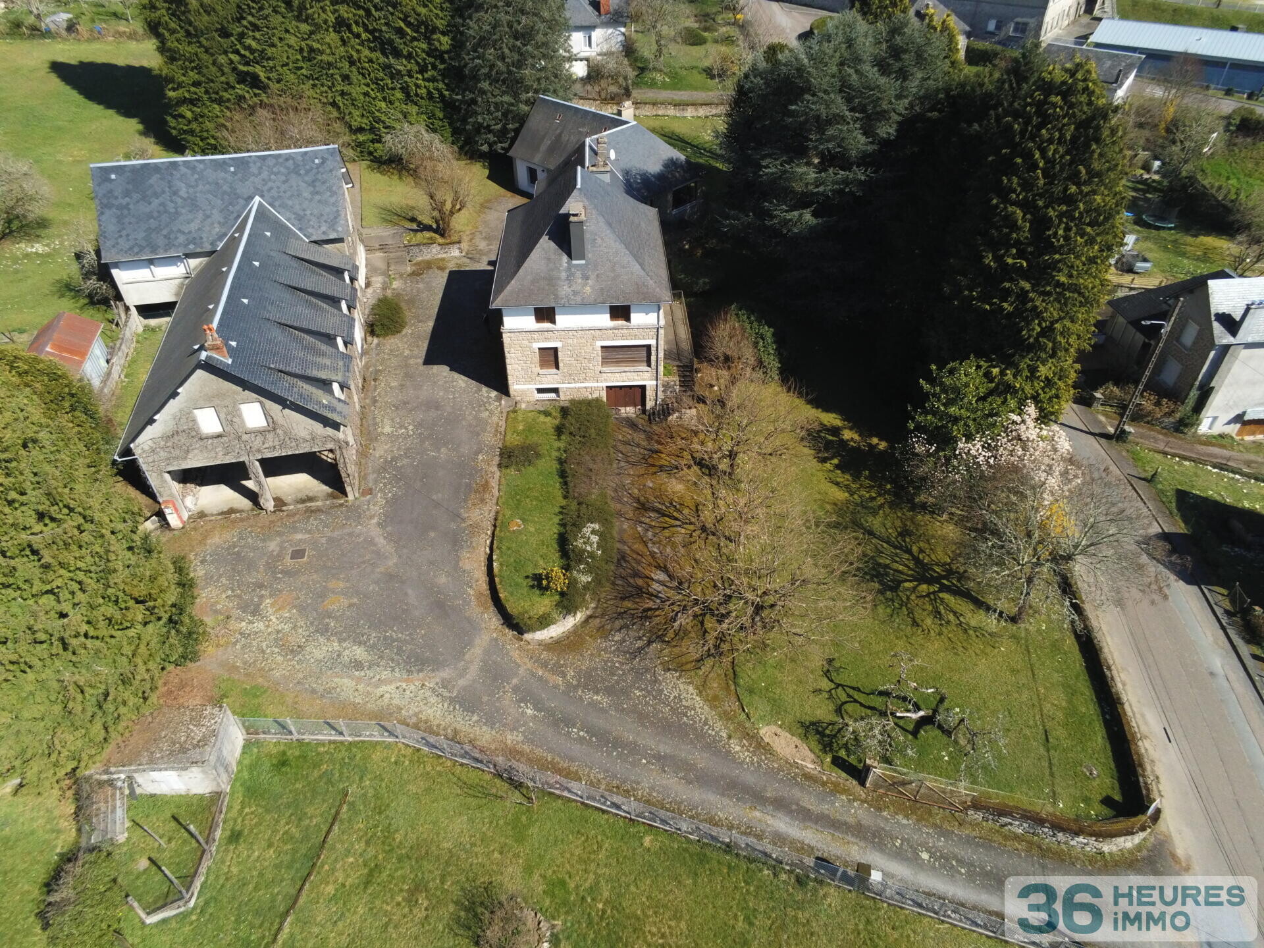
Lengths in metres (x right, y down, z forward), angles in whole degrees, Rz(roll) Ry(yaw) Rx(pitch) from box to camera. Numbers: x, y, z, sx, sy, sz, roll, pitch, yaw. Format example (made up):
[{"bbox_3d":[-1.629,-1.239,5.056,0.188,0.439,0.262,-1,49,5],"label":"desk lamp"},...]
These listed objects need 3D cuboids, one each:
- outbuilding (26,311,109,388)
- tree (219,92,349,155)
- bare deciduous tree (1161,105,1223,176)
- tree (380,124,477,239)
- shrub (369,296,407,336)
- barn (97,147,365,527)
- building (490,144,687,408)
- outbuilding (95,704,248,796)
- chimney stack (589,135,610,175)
[{"bbox_3d":[-31.776,-6.324,46.730,3.501,2.850,5.700,-9,42,-10],"label":"outbuilding"},{"bbox_3d":[-28.861,-29.397,69.635,10.480,5.600,6.812,-1,41,0],"label":"tree"},{"bbox_3d":[46.916,-27.880,70.312,4.464,5.300,4.241,-1,41,0],"label":"bare deciduous tree"},{"bbox_3d":[-13.768,-19.565,56.982,6.030,6.900,5.427,-1,41,0],"label":"tree"},{"bbox_3d":[-14.922,-9.986,51.487,2.240,2.000,2.240,-1,41,0],"label":"shrub"},{"bbox_3d":[-22.471,-9.356,46.742,13.520,11.128,24.024,-8,41,-8],"label":"barn"},{"bbox_3d":[-2.850,-11.906,48.683,9.455,12.240,11.781,-2,41,-1],"label":"building"},{"bbox_3d":[-16.993,10.447,31.512,3.800,2.100,2.500,-4,41,-4],"label":"outbuilding"},{"bbox_3d":[-1.843,-17.977,47.503,1.224,2.550,0.816,-2,41,-1],"label":"chimney stack"}]

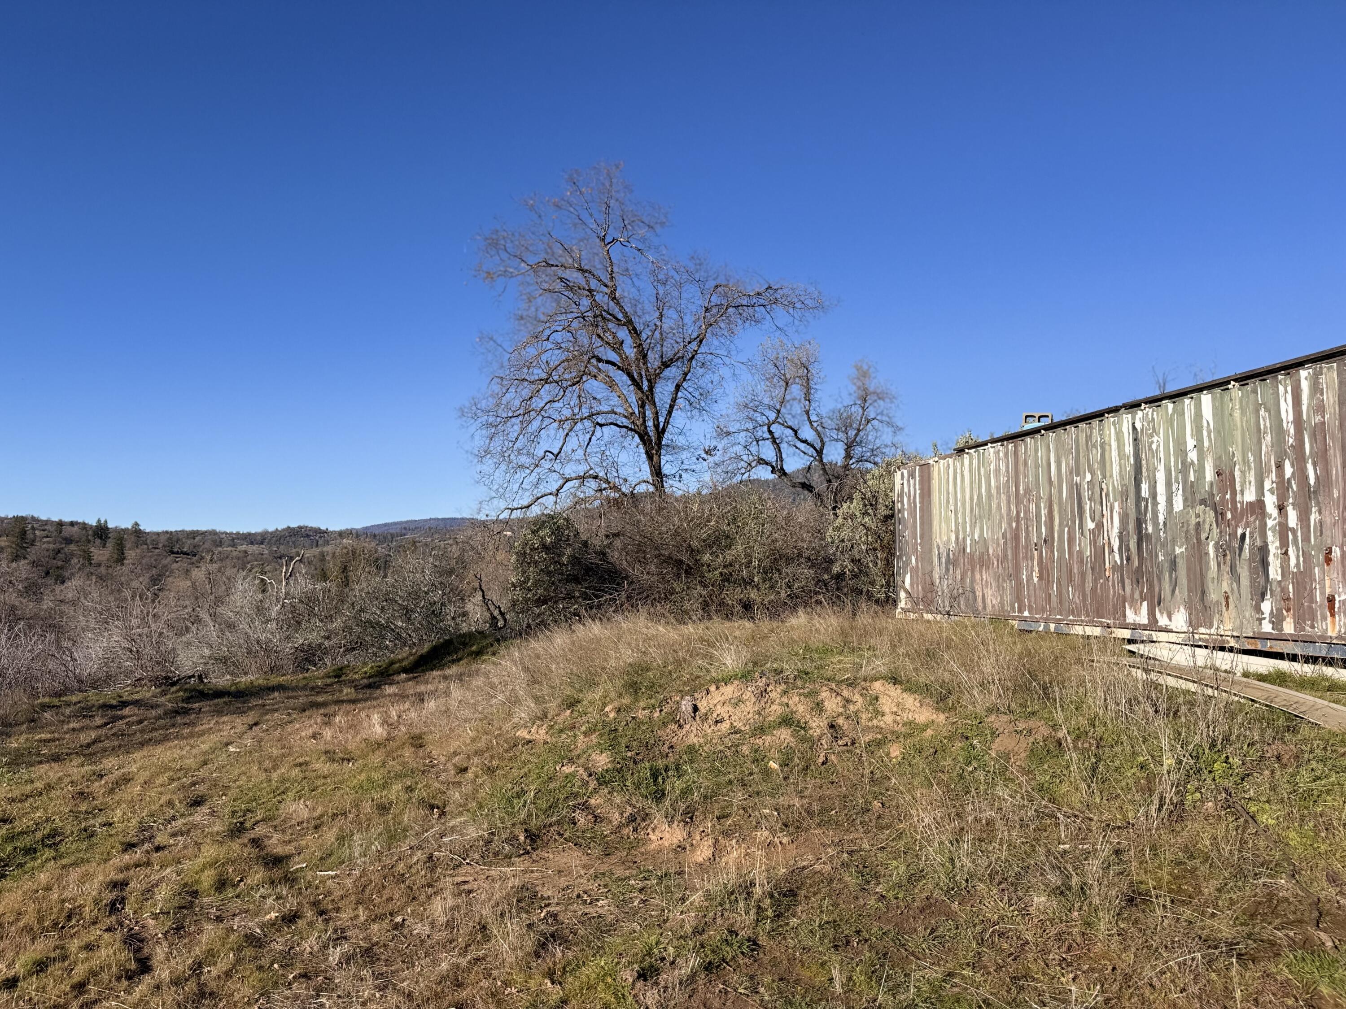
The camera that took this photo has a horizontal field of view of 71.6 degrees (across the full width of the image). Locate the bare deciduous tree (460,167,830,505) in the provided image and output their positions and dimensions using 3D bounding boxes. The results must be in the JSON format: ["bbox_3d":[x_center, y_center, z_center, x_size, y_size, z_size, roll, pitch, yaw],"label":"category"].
[{"bbox_3d":[-0.776,-3.299,26.500,9.934,12.839,9.000,0,-5,0],"label":"bare deciduous tree"}]

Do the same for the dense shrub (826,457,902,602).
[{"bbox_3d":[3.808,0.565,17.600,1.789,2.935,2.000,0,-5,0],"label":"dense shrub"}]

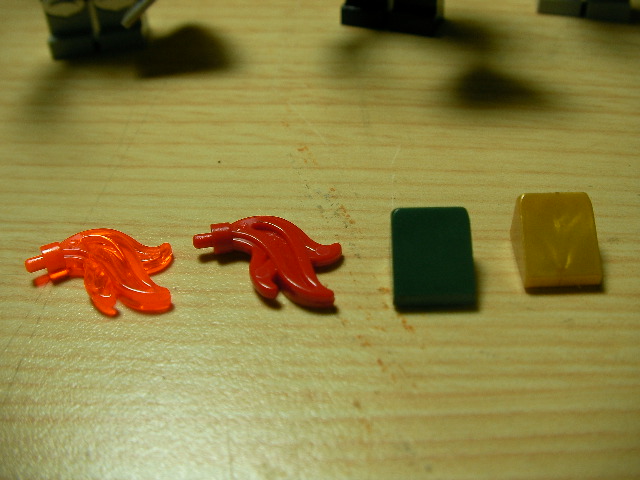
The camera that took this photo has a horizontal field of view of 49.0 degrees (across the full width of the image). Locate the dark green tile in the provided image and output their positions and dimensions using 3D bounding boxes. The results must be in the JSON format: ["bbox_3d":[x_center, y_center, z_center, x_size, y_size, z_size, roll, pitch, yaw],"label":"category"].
[{"bbox_3d":[0.011,0.002,0.070,0.008,0.006,0.008,-1,47,-1],"label":"dark green tile"}]

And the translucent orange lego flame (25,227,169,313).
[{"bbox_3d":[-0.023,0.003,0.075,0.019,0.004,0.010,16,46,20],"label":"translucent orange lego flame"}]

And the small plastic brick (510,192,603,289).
[{"bbox_3d":[0.024,0.000,0.071,0.008,0.006,0.008,-1,47,0],"label":"small plastic brick"}]

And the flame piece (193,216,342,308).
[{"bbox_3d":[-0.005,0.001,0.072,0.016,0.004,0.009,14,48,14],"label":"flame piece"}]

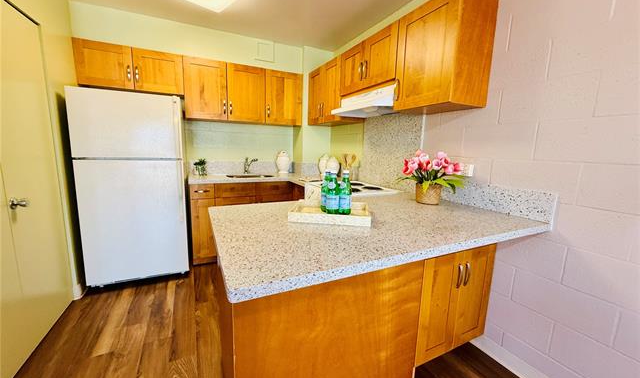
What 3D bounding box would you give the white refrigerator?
[{"bbox_3d":[-1.730,0.003,2.512,0.759,1.678,0.720,-3,10,-26],"label":"white refrigerator"}]

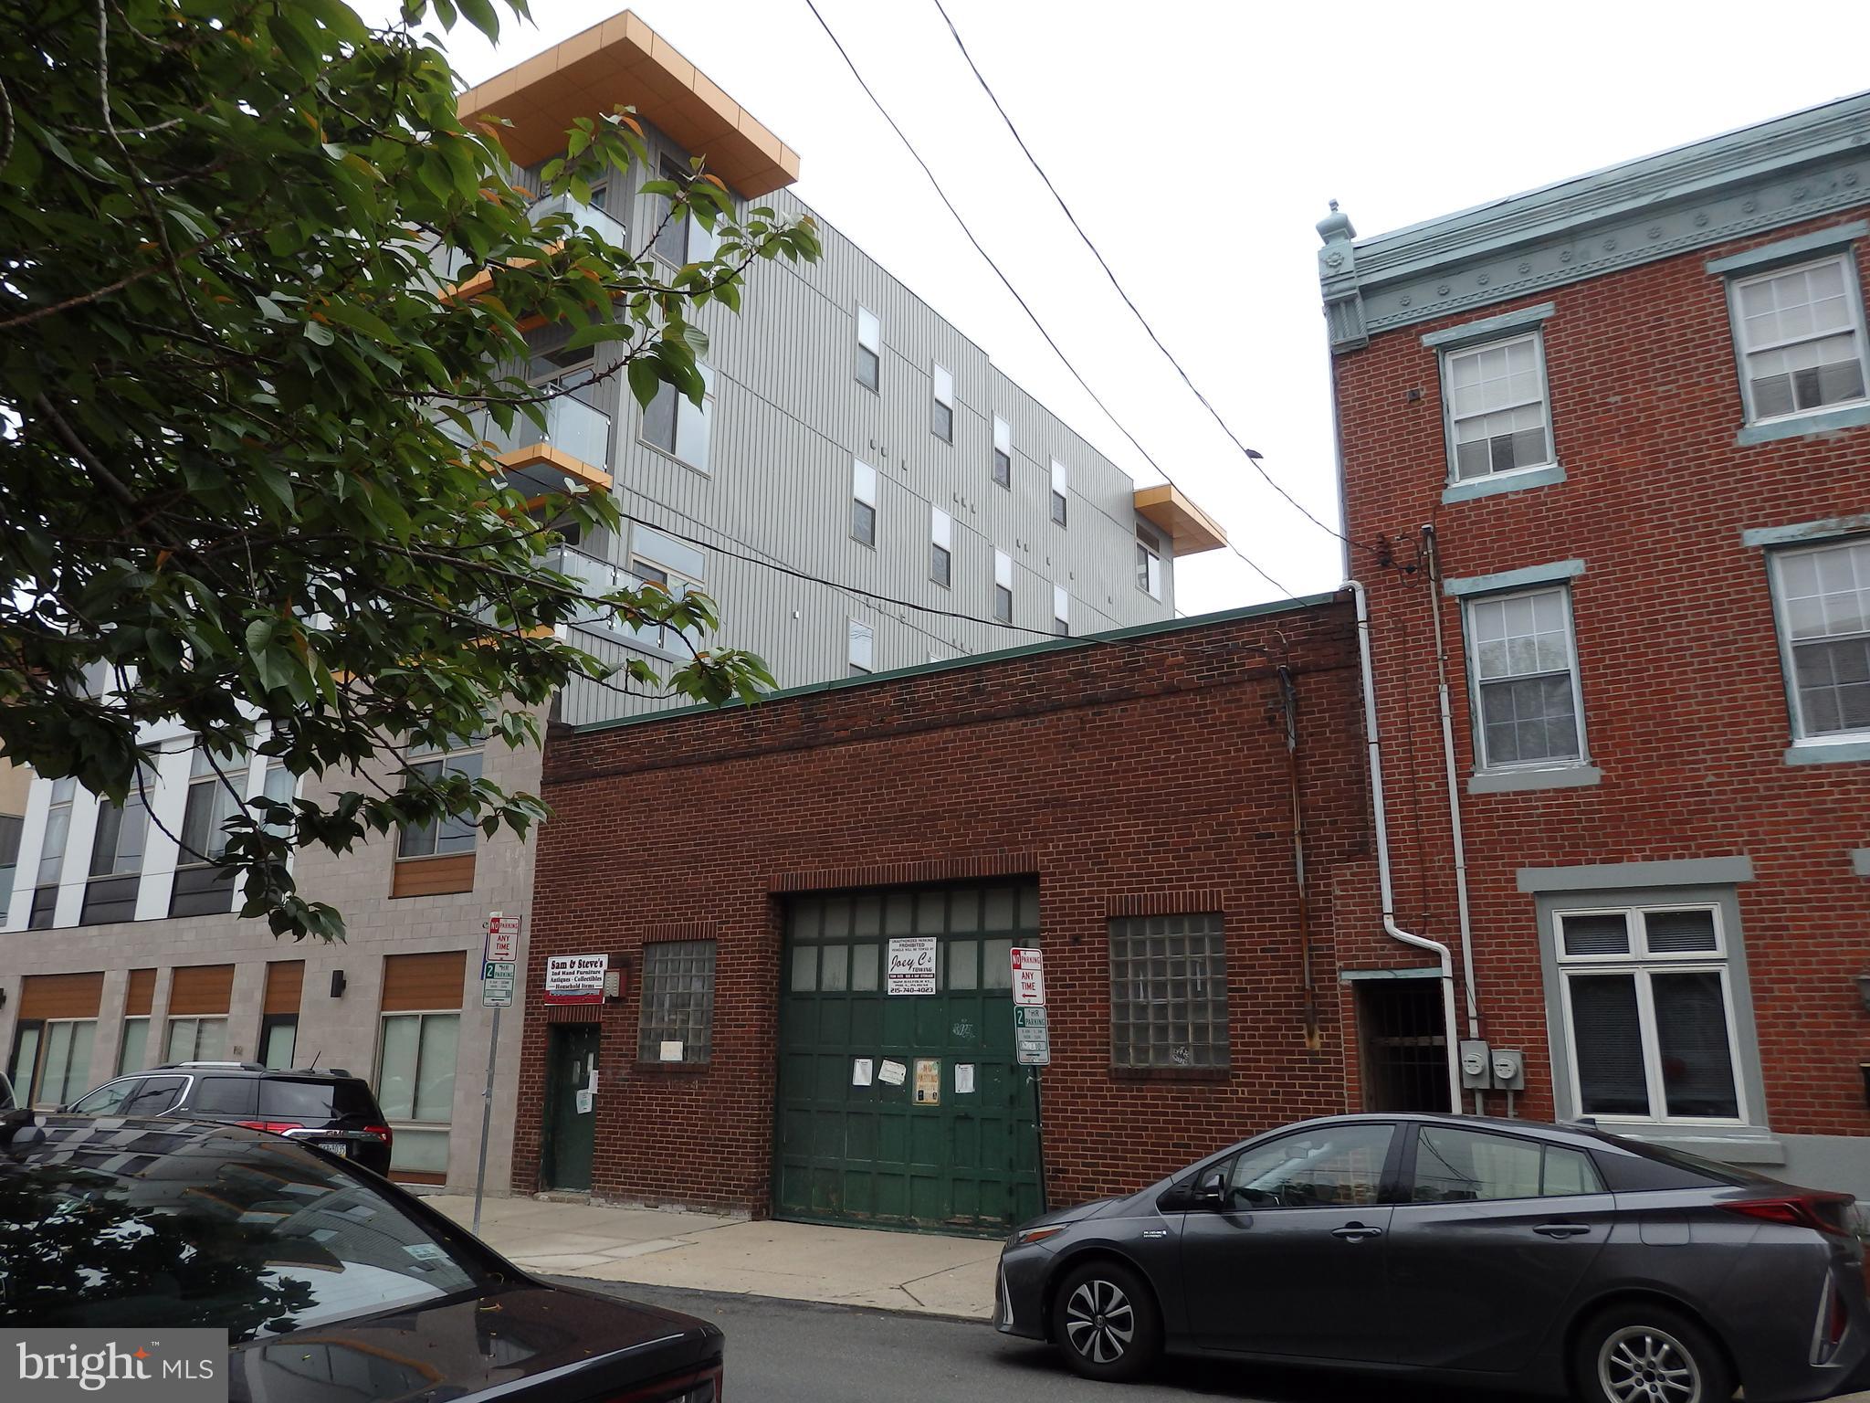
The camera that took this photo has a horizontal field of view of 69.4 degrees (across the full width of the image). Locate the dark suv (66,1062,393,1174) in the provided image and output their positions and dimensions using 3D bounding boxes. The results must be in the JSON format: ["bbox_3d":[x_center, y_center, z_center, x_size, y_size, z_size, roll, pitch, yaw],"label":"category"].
[{"bbox_3d":[-7.755,4.676,14.030,4.920,1.740,1.930,-10,-17,31],"label":"dark suv"}]

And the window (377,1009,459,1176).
[{"bbox_3d":[-7.009,5.246,18.220,1.690,2.080,0.120,-9,-17,31],"label":"window"}]

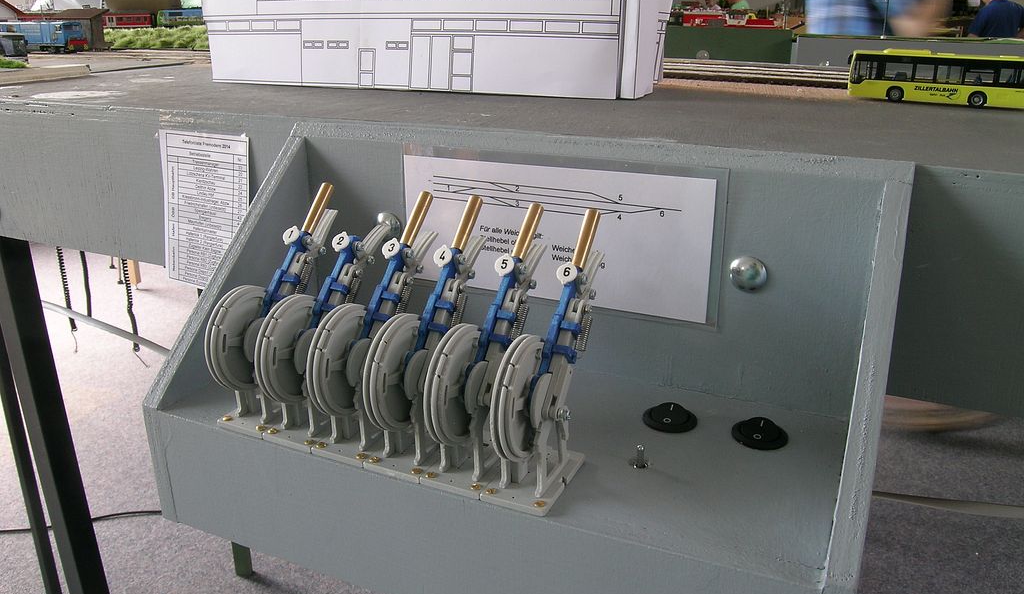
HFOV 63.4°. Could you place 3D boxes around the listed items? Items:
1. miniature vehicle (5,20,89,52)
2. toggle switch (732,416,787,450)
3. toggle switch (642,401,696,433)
[{"bbox_3d":[-0.751,-0.420,1.332,0.178,0.047,0.034,10,22,27],"label":"miniature vehicle"},{"bbox_3d":[0.106,0.056,0.352,0.024,0.006,0.024,9,22,24],"label":"toggle switch"},{"bbox_3d":[0.070,0.052,0.366,0.024,0.006,0.024,-1,20,0],"label":"toggle switch"}]

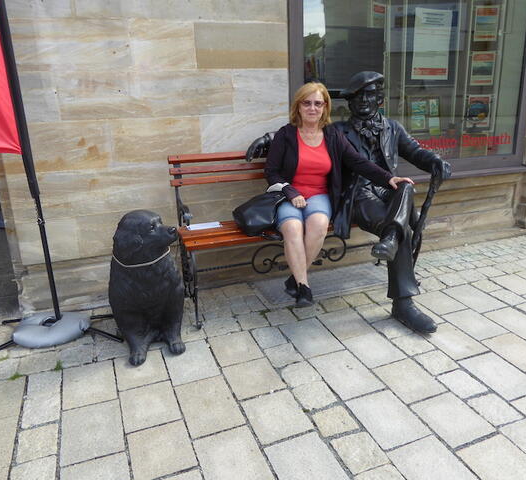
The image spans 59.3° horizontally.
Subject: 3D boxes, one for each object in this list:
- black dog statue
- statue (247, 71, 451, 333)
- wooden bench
[{"bbox_3d":[-0.595,0.176,2.354,0.384,0.714,0.498,-7,18,-16],"label":"black dog statue"},{"bbox_3d":[0.578,-0.266,2.625,1.092,1.328,1.014,-8,18,-20],"label":"statue"},{"bbox_3d":[0.230,-0.104,2.868,1.542,0.896,0.492,-8,18,-20],"label":"wooden bench"}]

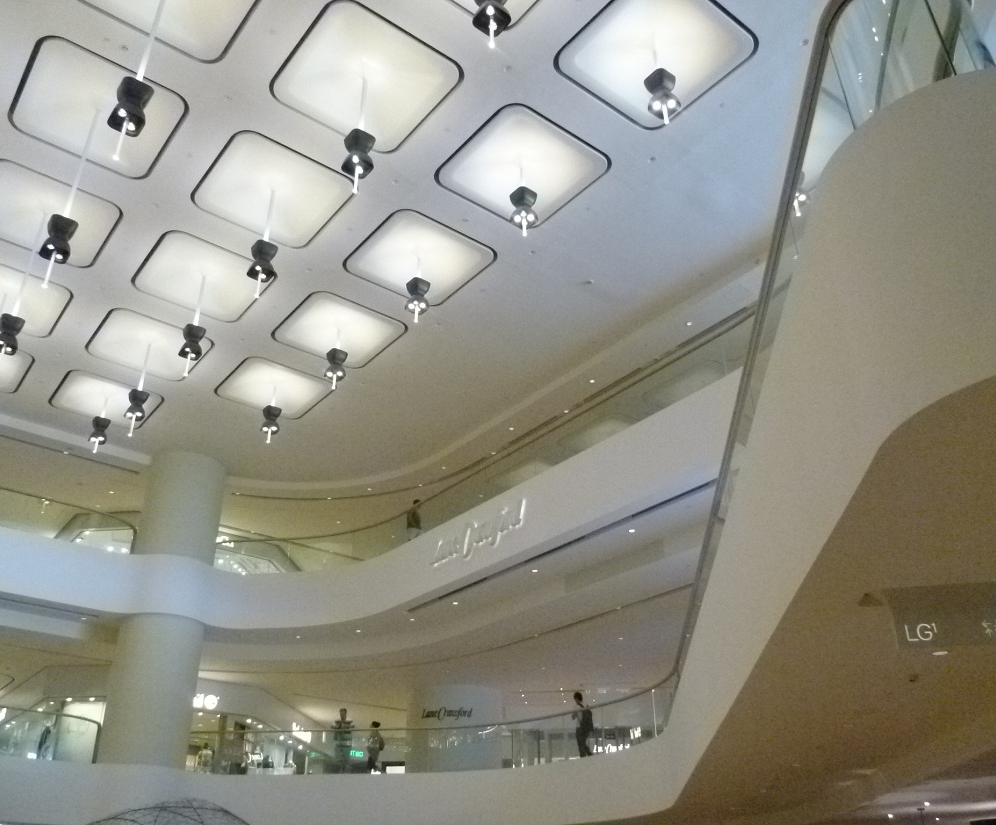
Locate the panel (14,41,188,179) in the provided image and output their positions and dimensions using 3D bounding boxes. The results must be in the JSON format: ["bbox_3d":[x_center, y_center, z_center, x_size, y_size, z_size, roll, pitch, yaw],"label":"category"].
[{"bbox_3d":[-7.016,-5.322,15.588,2.530,0.200,2.620,21,-35,-33],"label":"panel"}]

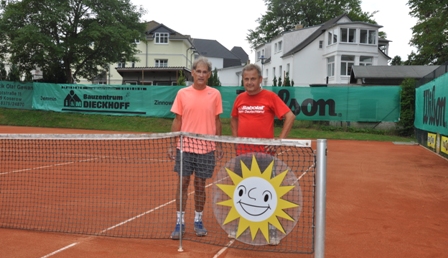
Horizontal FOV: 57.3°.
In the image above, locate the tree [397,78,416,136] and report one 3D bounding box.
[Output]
[{"bbox_3d":[10.390,-1.192,23.300,1.250,3.300,1.250,2,2,19],"label":"tree"}]

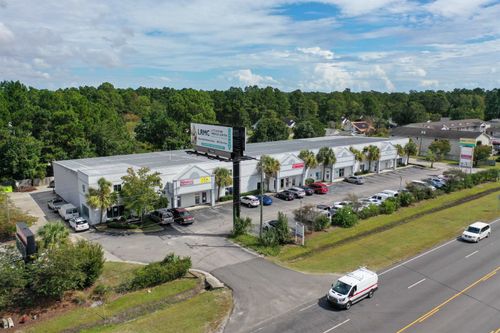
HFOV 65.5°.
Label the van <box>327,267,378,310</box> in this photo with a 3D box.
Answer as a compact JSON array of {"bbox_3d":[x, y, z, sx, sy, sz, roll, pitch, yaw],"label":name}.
[{"bbox_3d":[9.438,11.150,35.933,5.450,2.250,2.030,-7,12,-37],"label":"van"}]

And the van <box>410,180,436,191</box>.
[{"bbox_3d":[35.337,3.707,79.639,1.900,1.680,4.800,-8,13,-37],"label":"van"}]

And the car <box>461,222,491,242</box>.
[{"bbox_3d":[30.006,8.669,51.895,5.000,1.700,1.930,-7,12,-37],"label":"car"}]

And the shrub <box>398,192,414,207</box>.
[{"bbox_3d":[27.314,5.700,67.773,2.660,2.200,2.390,-8,13,-37],"label":"shrub"}]

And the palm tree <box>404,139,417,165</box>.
[{"bbox_3d":[44.366,-4.304,107.242,3.500,7.400,3.500,0,10,0],"label":"palm tree"}]

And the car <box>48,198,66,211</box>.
[{"bbox_3d":[-34.168,6.141,68.552,1.920,1.680,5.300,-7,12,-37],"label":"car"}]

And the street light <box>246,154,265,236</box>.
[{"bbox_3d":[0.801,4.125,51.192,0.450,11.130,2.800,-8,13,-37],"label":"street light"}]

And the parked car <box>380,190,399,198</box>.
[{"bbox_3d":[25.102,5.559,69.879,1.900,1.700,4.700,-8,13,-37],"label":"parked car"}]

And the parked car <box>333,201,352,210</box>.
[{"bbox_3d":[15.415,6.726,63.500,1.820,1.500,4.600,-8,13,-37],"label":"parked car"}]

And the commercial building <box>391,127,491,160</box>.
[{"bbox_3d":[56.750,-6.773,118.213,9.980,8.660,26.820,-8,13,-37],"label":"commercial building"}]

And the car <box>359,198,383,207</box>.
[{"bbox_3d":[20.286,6.350,66.049,1.850,1.500,4.600,-8,13,-37],"label":"car"}]

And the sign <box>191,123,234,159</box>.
[{"bbox_3d":[-5.310,-3.861,54.397,0.700,4.000,11.000,-7,12,-36],"label":"sign"}]

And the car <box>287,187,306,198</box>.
[{"bbox_3d":[8.435,4.730,74.218,1.850,1.650,4.600,-8,13,-37],"label":"car"}]

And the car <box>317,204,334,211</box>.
[{"bbox_3d":[12.664,7.088,61.937,1.850,1.500,4.600,-8,13,-36],"label":"car"}]

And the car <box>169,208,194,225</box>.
[{"bbox_3d":[-10.550,7.461,60.275,1.830,1.630,4.600,-7,12,-35],"label":"car"}]

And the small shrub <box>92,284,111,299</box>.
[{"bbox_3d":[-14.136,11.825,36.984,1.540,1.030,1.380,-8,13,-37],"label":"small shrub"}]

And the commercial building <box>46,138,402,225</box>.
[{"bbox_3d":[3.511,-1.115,90.200,84.400,7.400,26.200,-8,13,-37],"label":"commercial building"}]

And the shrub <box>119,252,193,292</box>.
[{"bbox_3d":[-10.071,10.870,40.418,7.800,1.900,2.300,-5,12,-27],"label":"shrub"}]

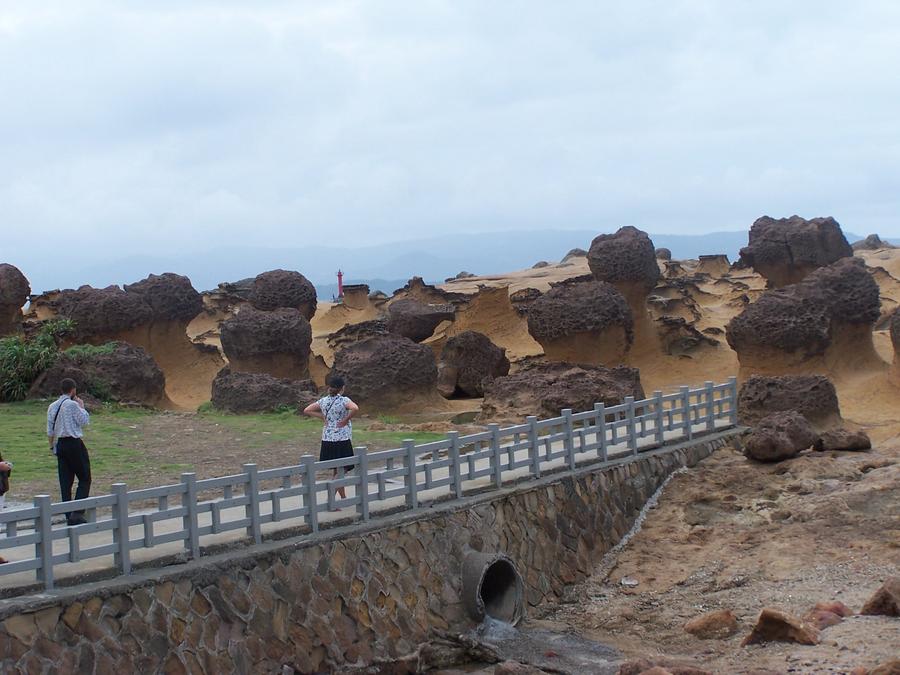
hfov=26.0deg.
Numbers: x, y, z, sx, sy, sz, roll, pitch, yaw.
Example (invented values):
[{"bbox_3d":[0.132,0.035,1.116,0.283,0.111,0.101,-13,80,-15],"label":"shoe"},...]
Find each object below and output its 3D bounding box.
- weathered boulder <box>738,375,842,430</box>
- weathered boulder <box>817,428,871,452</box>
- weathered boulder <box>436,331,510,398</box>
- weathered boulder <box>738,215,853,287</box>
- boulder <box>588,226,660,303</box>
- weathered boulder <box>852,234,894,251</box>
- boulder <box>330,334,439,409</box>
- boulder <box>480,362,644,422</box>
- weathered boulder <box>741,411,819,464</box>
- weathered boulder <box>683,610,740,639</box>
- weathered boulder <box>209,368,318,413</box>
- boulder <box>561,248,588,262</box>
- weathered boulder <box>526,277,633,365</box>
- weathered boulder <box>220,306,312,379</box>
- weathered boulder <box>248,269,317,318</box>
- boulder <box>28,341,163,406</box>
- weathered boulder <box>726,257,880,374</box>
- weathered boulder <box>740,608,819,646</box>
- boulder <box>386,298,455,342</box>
[{"bbox_3d":[6.199,1.183,35.500,1.874,0.999,1.500,-3,1,10],"label":"weathered boulder"},{"bbox_3d":[6.562,1.722,32.600,0.936,0.373,0.609,-3,1,11],"label":"weathered boulder"},{"bbox_3d":[0.560,0.644,46.500,1.730,1.570,1.600,-3,1,0],"label":"weathered boulder"},{"bbox_3d":[8.859,-2.231,50.000,2.860,1.790,2.400,-3,1,0],"label":"weathered boulder"},{"bbox_3d":[4.251,-1.778,47.500,1.720,1.800,1.750,-3,1,0],"label":"boulder"},{"bbox_3d":[18.460,-4.141,85.000,1.831,0.697,1.373,-3,1,12],"label":"weathered boulder"},{"bbox_3d":[-1.478,0.767,44.000,2.390,1.620,2.100,-3,1,0],"label":"boulder"},{"bbox_3d":[2.152,1.052,37.300,3.074,1.090,1.845,-3,1,3],"label":"boulder"},{"bbox_3d":[5.780,1.726,34.000,1.330,0.880,1.100,-3,1,0],"label":"weathered boulder"},{"bbox_3d":[3.139,3.459,23.500,0.661,0.297,0.496,-3,1,7],"label":"weathered boulder"},{"bbox_3d":[-4.281,1.223,45.000,2.440,1.070,1.800,-3,1,0],"label":"weathered boulder"},{"bbox_3d":[5.427,-3.574,85.000,1.257,0.610,1.069,-3,1,4],"label":"boulder"},{"bbox_3d":[2.789,-0.366,42.000,2.237,1.857,1.969,-3,1,4],"label":"weathered boulder"},{"bbox_3d":[-4.235,0.115,45.000,2.081,1.645,1.831,-3,1,-5],"label":"weathered boulder"},{"bbox_3d":[-4.209,-1.081,49.000,1.709,1.346,1.538,-3,1,-5],"label":"weathered boulder"},{"bbox_3d":[-8.973,0.939,49.500,3.383,1.592,2.368,-3,1,-10],"label":"boulder"},{"bbox_3d":[7.795,-0.485,43.000,3.330,2.520,2.800,-3,1,0],"label":"weathered boulder"},{"bbox_3d":[4.055,3.569,24.000,0.940,0.450,0.620,-3,1,0],"label":"weathered boulder"},{"bbox_3d":[-0.772,-0.445,51.000,1.740,1.120,1.400,-3,1,0],"label":"boulder"}]

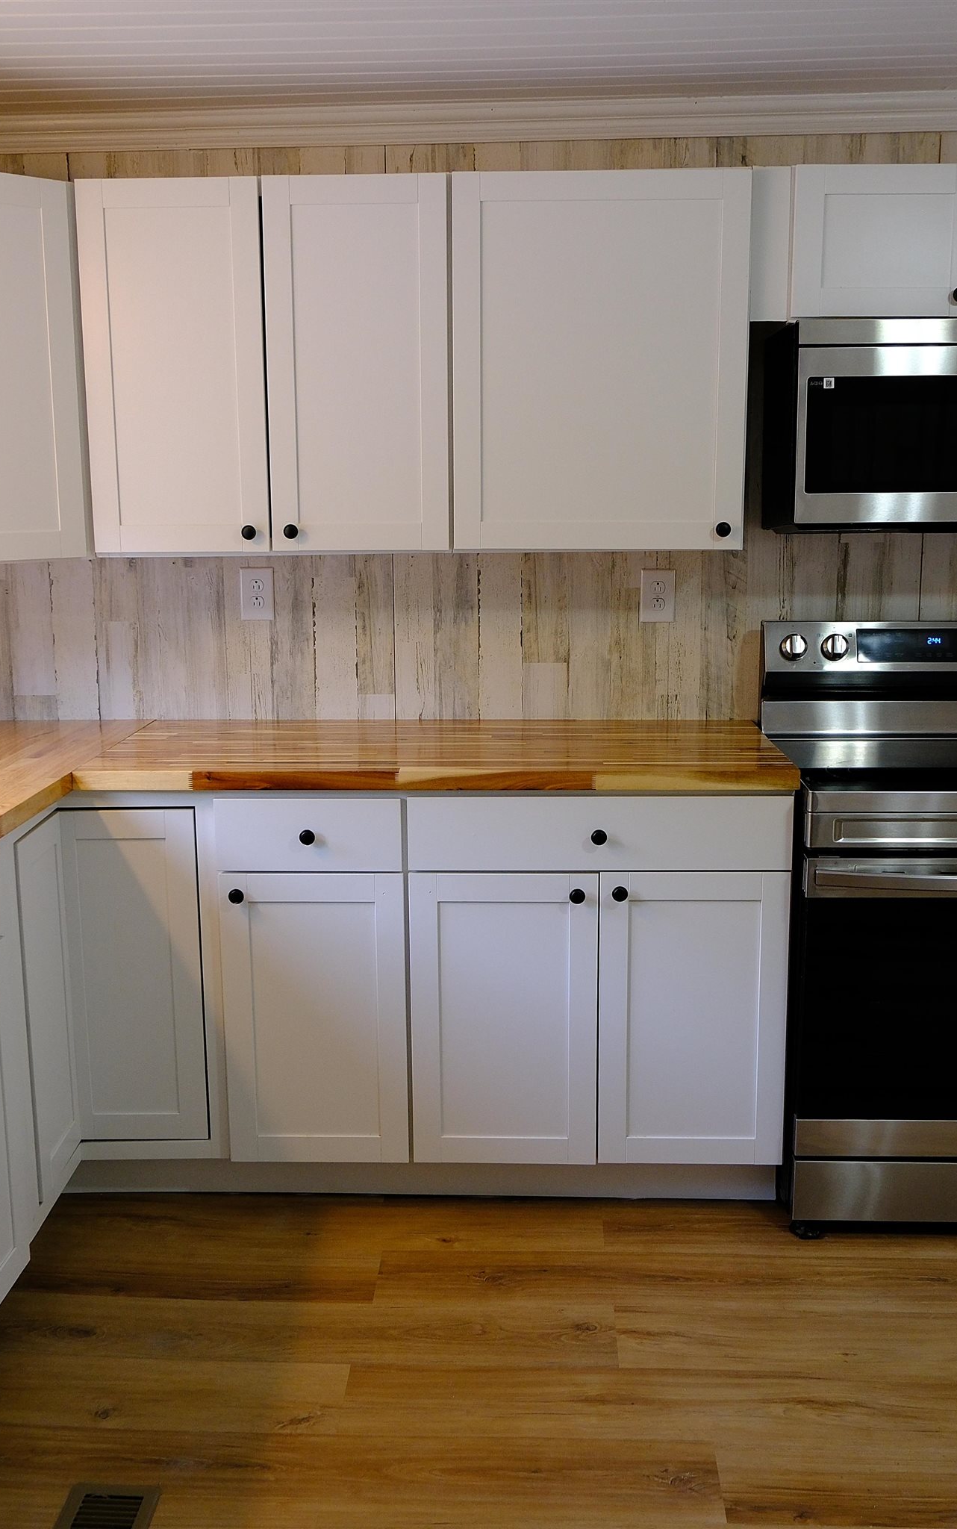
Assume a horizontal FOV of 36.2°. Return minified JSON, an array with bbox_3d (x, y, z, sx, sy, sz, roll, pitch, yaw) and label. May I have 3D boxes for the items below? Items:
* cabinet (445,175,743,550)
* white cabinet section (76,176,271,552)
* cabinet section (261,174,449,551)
[{"bbox_3d":[0.255,-0.848,3.173,0.608,0.762,0.325,0,11,2],"label":"cabinet"},{"bbox_3d":[-0.623,-0.848,3.204,0.384,0.762,0.325,0,10,2],"label":"white cabinet section"},{"bbox_3d":[-0.241,-0.848,3.189,0.381,0.762,0.325,0,10,2],"label":"cabinet section"}]

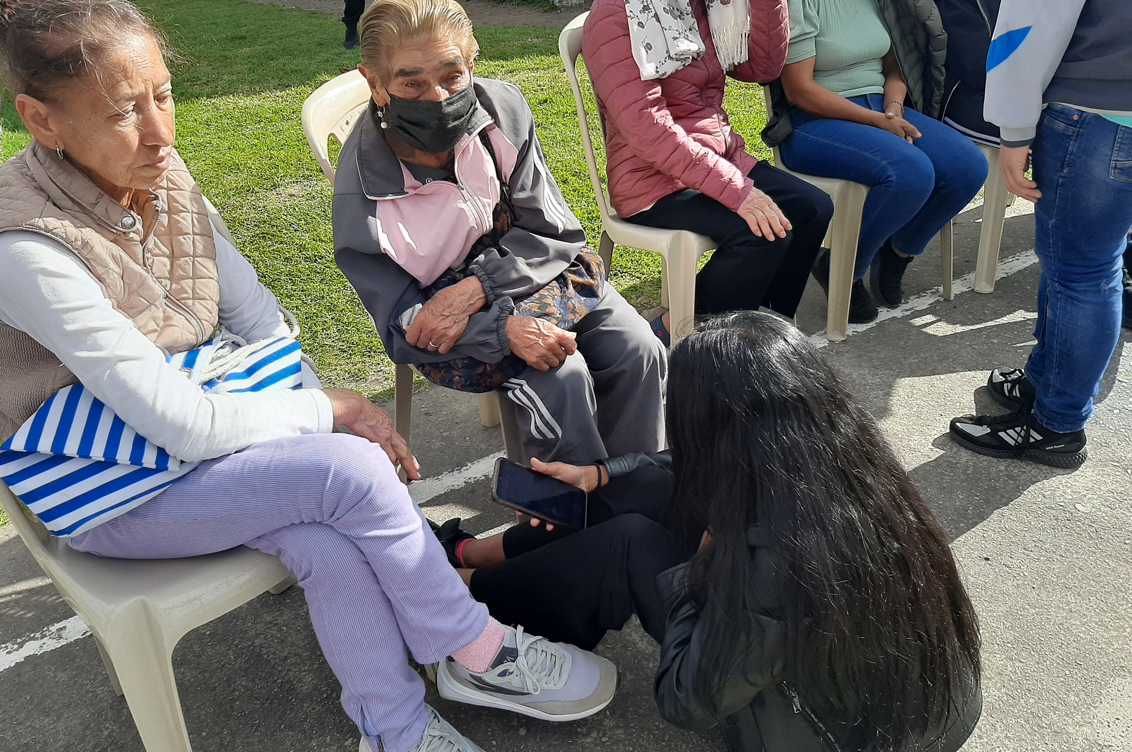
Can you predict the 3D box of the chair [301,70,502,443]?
[{"bbox_3d":[-0.170,-0.146,1.906,0.530,0.890,0.470,16,36,33],"label":"chair"}]

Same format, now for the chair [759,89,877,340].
[{"bbox_3d":[0.838,-0.654,2.631,0.470,0.890,0.530,-19,32,-23],"label":"chair"}]

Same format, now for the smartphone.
[{"bbox_3d":[-0.038,0.185,1.378,0.164,0.011,0.077,23,44,-21],"label":"smartphone"}]

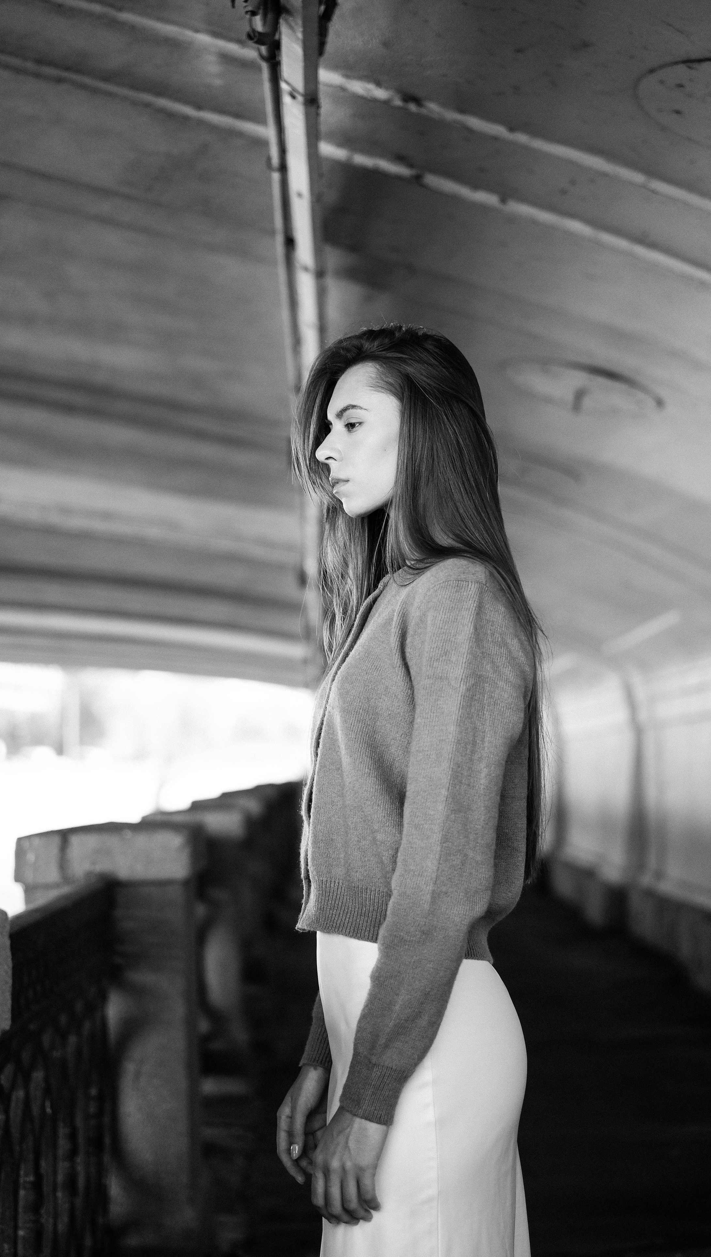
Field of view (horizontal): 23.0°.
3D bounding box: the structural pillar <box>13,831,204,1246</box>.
[{"bbox_3d":[-0.640,1.058,4.635,0.435,1.080,0.500,-1,-5,-1],"label":"structural pillar"}]

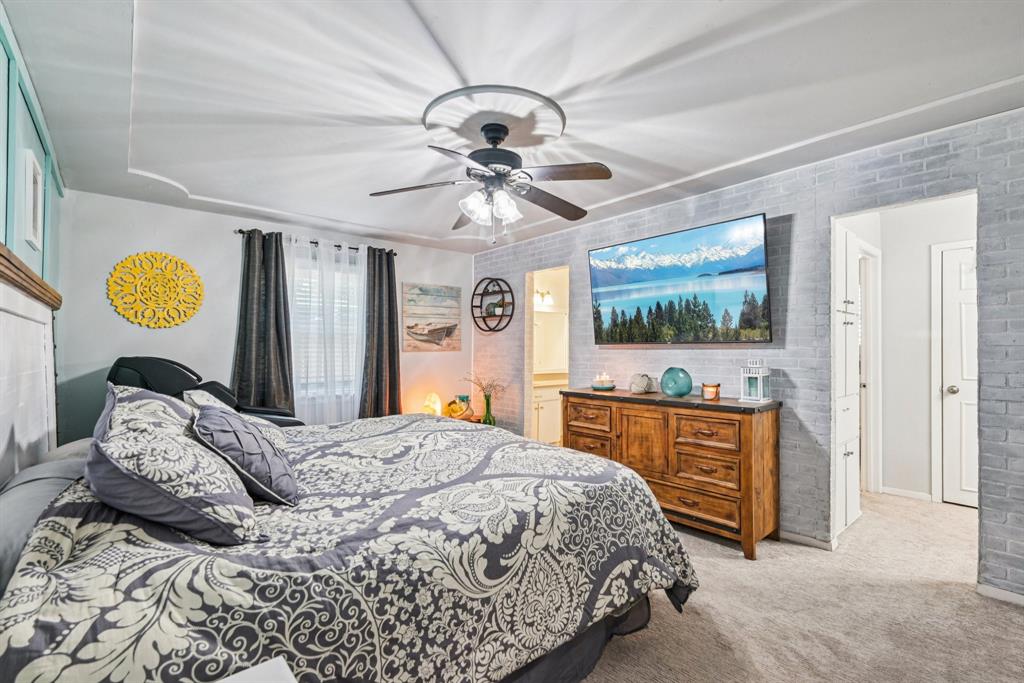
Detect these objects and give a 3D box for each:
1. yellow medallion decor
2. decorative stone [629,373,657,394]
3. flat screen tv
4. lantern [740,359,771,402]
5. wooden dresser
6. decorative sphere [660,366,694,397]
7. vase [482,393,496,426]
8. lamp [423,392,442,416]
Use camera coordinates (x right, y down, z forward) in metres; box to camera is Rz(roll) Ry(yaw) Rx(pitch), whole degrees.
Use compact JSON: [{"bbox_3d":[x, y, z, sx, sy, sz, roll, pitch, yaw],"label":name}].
[{"bbox_3d":[-2.872,-0.419,3.693,0.630,0.630,0.030,1,-1,-41],"label":"yellow medallion decor"},{"bbox_3d":[1.022,0.322,3.529,0.160,0.160,0.180,1,-1,-42],"label":"decorative stone"},{"bbox_3d":[1.196,-0.395,3.484,0.060,0.830,1.450,-7,4,-40],"label":"flat screen tv"},{"bbox_3d":[1.612,0.257,2.998,0.155,0.280,0.155,1,-1,-42],"label":"lantern"},{"bbox_3d":[1.080,0.844,3.367,0.450,0.888,1.528,1,-1,-42],"label":"wooden dresser"},{"bbox_3d":[1.198,0.289,3.311,0.210,0.220,0.225,1,-1,-42],"label":"decorative sphere"},{"bbox_3d":[-0.233,0.713,4.600,0.140,0.400,0.140,0,-1,0],"label":"vase"},{"bbox_3d":[-0.856,0.705,4.900,0.200,0.280,0.200,1,-1,-41],"label":"lamp"}]

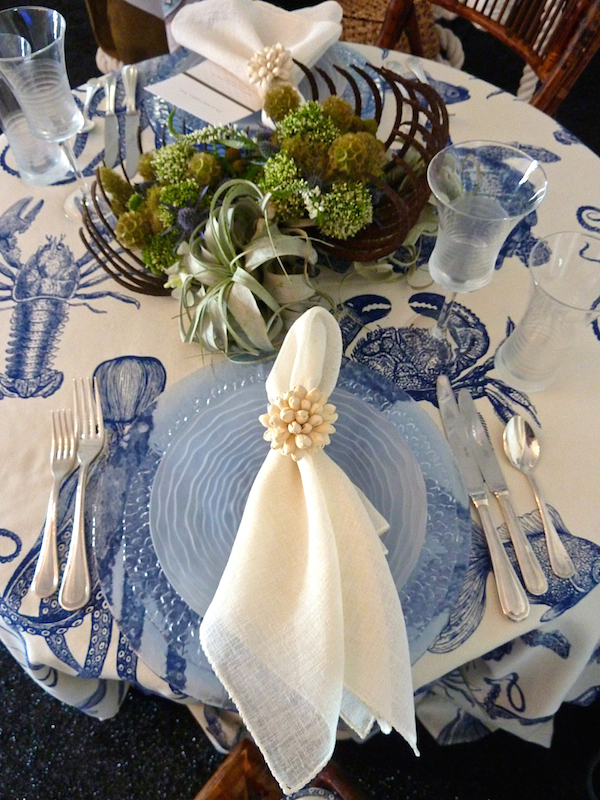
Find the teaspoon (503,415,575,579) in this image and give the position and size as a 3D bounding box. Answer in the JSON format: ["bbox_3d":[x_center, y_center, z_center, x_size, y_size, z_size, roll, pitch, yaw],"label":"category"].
[{"bbox_3d":[0.216,0.082,0.518,0.033,0.018,0.153,-5,61,-2],"label":"teaspoon"}]

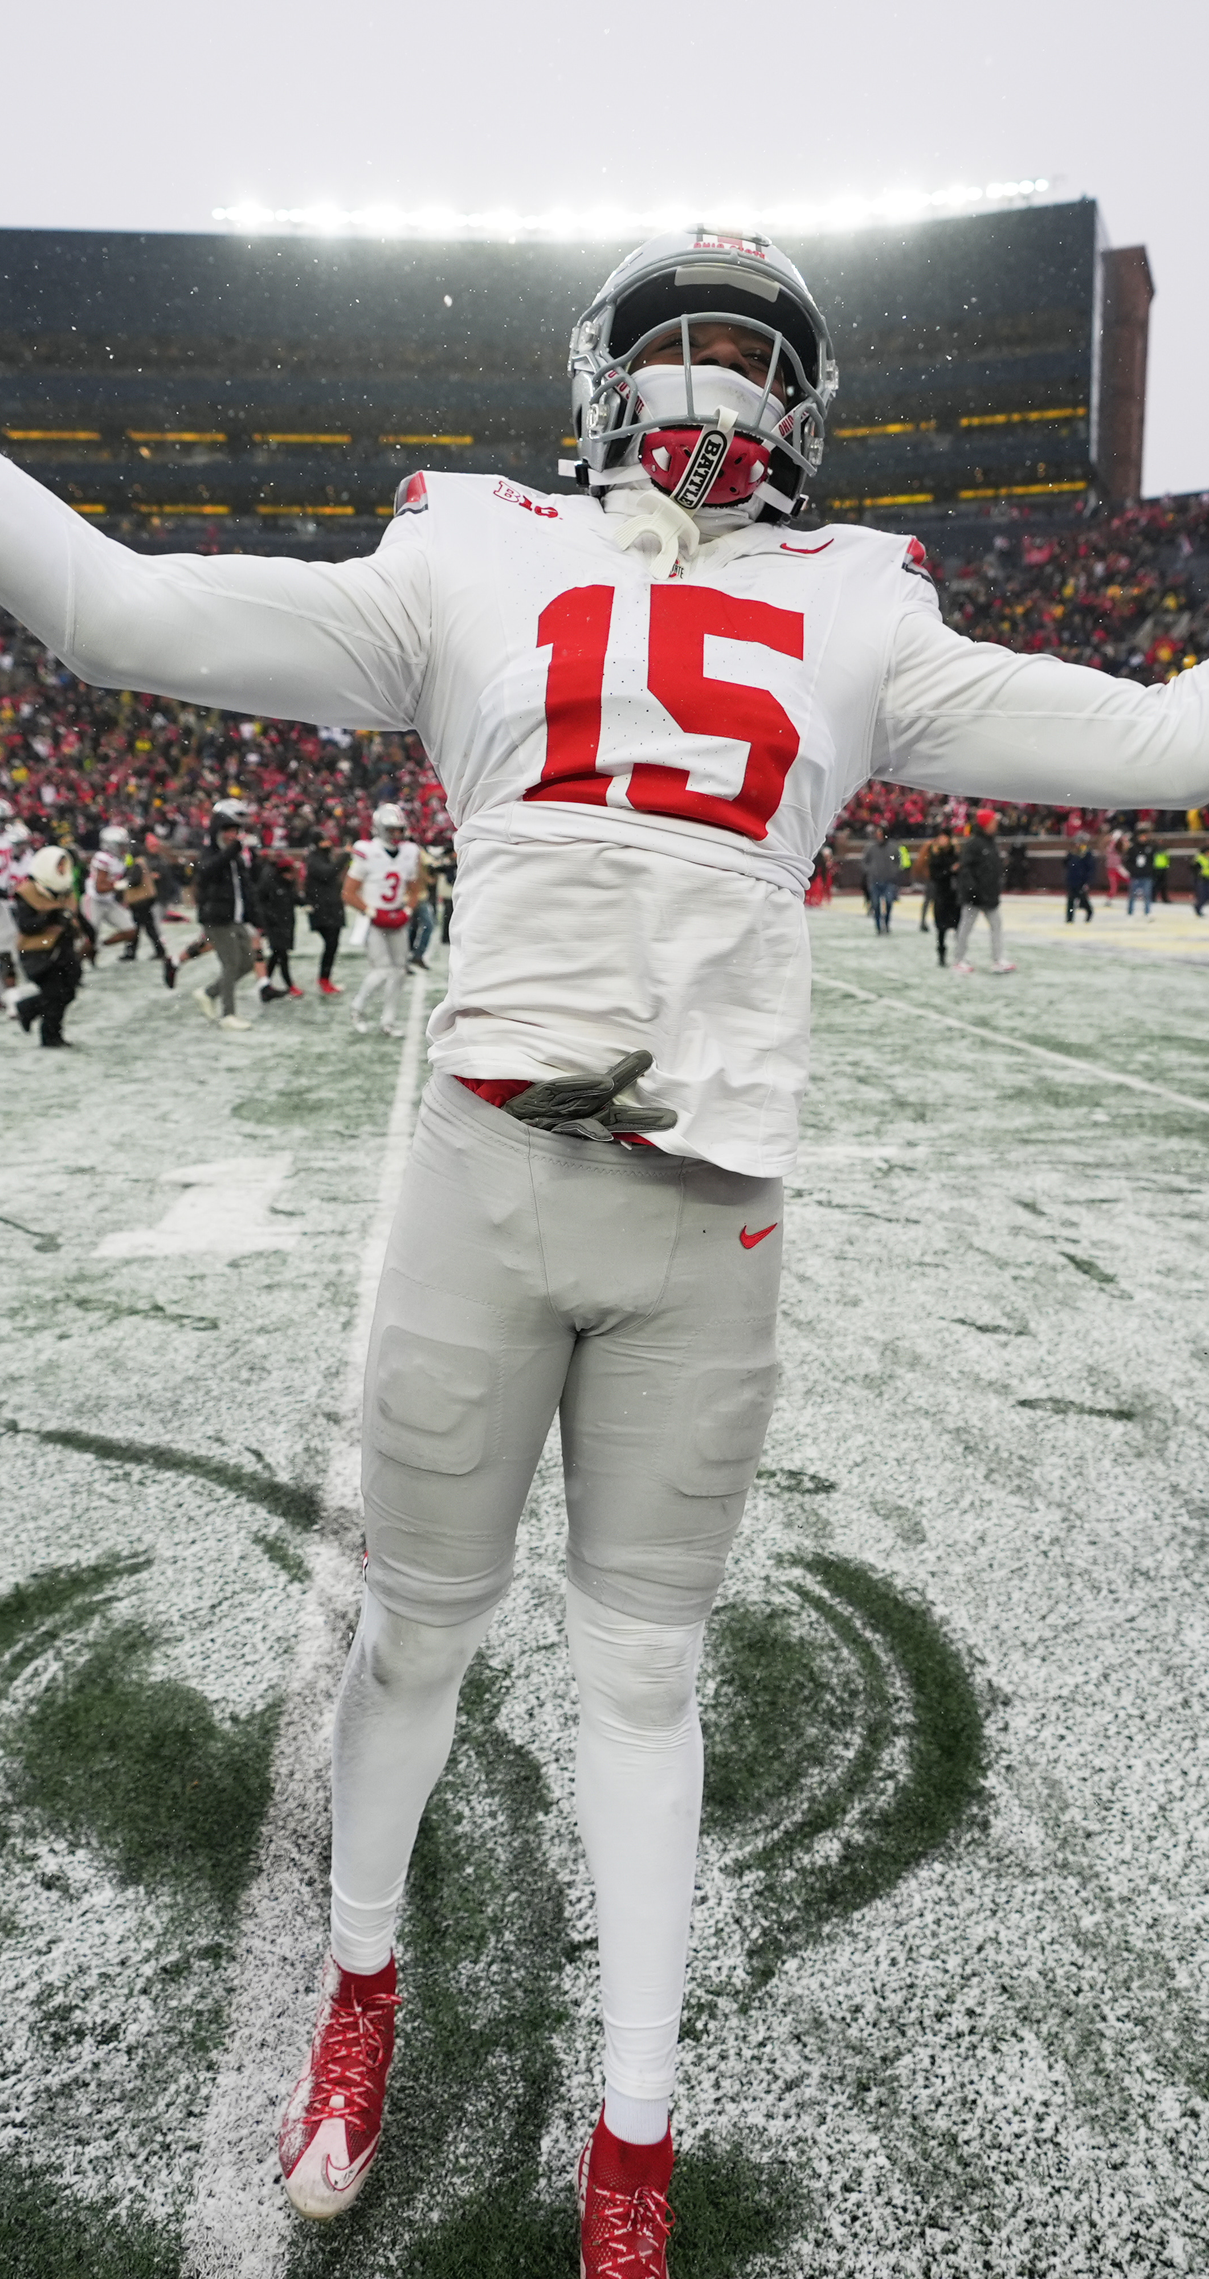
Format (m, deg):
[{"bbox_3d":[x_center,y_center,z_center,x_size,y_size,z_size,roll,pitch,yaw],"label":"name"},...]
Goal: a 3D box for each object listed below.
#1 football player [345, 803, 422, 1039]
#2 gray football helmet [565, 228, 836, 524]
[{"bbox_3d":[-1.912,-1.889,13.100,0.660,1.930,0.480,-5,11,-20],"label":"football player"},{"bbox_3d":[0.088,-0.692,1.375,0.250,0.265,0.320,7,-6,-4],"label":"gray football helmet"}]

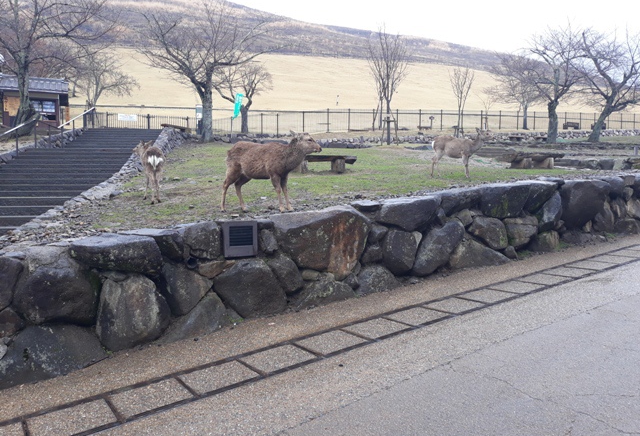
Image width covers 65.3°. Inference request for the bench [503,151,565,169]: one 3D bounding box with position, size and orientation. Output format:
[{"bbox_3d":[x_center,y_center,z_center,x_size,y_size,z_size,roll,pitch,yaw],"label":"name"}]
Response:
[{"bbox_3d":[5.389,-1.451,12.600,1.500,0.420,0.500,0,5,0],"label":"bench"}]

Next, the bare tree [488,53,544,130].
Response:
[{"bbox_3d":[15.586,-9.883,39.000,5.400,6.100,5.200,0,5,0],"label":"bare tree"}]

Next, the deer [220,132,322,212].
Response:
[{"bbox_3d":[-0.593,-0.565,6.100,1.220,0.970,0.360,0,5,-3],"label":"deer"}]

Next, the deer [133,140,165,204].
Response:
[{"bbox_3d":[-2.456,-0.673,7.150,0.380,0.910,1.020,-3,6,-29],"label":"deer"}]

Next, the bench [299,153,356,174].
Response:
[{"bbox_3d":[0.012,-1.265,11.800,1.700,0.430,0.450,0,5,0],"label":"bench"}]

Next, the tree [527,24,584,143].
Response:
[{"bbox_3d":[12.791,-7.221,27.000,3.500,6.300,3.400,0,5,0],"label":"tree"}]

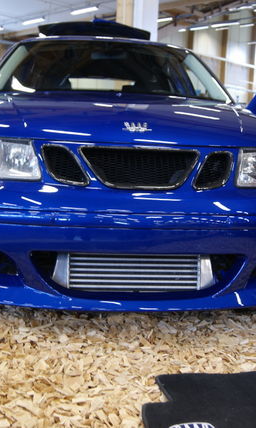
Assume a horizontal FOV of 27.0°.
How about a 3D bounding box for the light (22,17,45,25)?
[{"bbox_3d":[-3.329,-6.817,18.904,0.180,0.110,1.420,-7,13,-43],"label":"light"}]

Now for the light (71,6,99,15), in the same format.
[{"bbox_3d":[-1.352,-6.366,16.748,0.180,0.110,1.420,-7,13,-43],"label":"light"}]

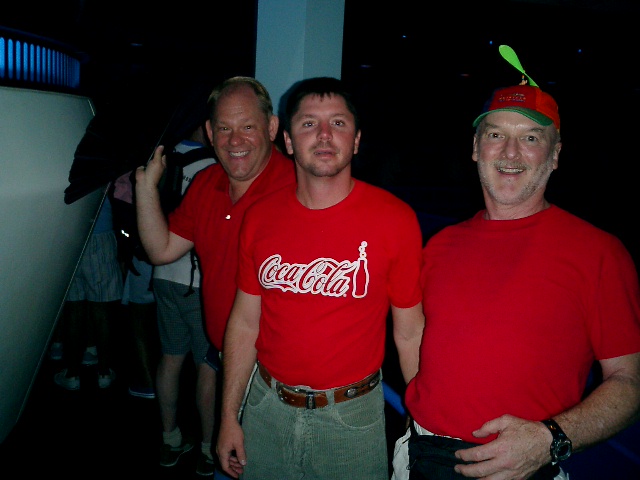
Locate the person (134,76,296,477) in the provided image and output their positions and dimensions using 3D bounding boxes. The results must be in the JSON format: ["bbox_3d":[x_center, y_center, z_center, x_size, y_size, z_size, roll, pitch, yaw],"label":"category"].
[{"bbox_3d":[-0.279,0.433,1.947,0.600,1.790,0.450,2,7,0],"label":"person"}]

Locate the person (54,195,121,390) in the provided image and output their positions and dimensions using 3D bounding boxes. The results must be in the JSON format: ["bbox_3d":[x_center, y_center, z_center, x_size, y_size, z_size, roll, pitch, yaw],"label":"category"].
[{"bbox_3d":[-1.478,0.128,4.304,0.520,1.730,0.360,1,7,-12],"label":"person"}]

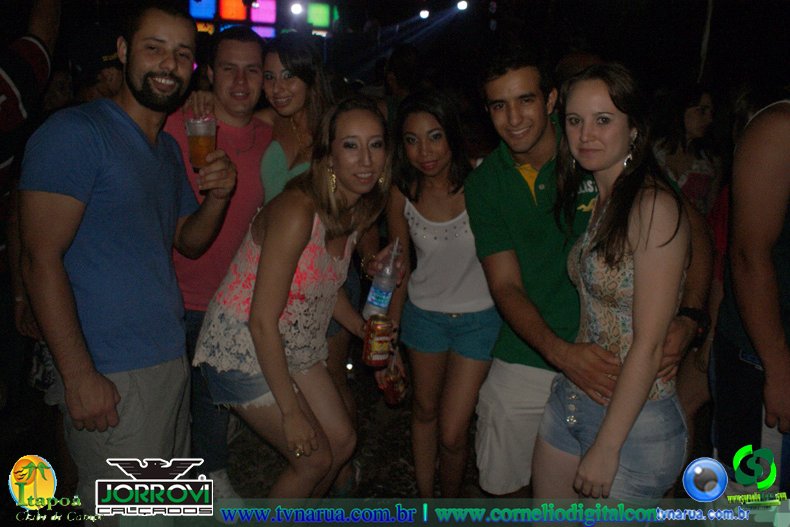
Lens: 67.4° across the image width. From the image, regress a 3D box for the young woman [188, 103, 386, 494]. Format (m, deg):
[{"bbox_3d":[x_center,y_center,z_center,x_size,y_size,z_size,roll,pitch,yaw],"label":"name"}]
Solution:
[{"bbox_3d":[-0.290,0.345,1.673,0.540,1.550,0.460,11,18,39],"label":"young woman"}]

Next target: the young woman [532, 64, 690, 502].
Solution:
[{"bbox_3d":[0.480,0.384,1.436,0.300,1.640,0.430,-8,16,-29],"label":"young woman"}]

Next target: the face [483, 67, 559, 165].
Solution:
[{"bbox_3d":[0.293,-0.352,1.390,0.165,0.220,0.180,-7,13,21],"label":"face"}]

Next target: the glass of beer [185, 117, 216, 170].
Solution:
[{"bbox_3d":[-0.457,-0.281,1.400,0.073,0.120,0.073,-1,13,-18],"label":"glass of beer"}]

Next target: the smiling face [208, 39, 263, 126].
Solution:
[{"bbox_3d":[-0.439,-0.504,1.640,0.160,0.225,0.180,-3,14,-20],"label":"smiling face"}]

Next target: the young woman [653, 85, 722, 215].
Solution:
[{"bbox_3d":[1.199,0.066,2.598,0.430,1.620,0.280,5,13,7],"label":"young woman"}]

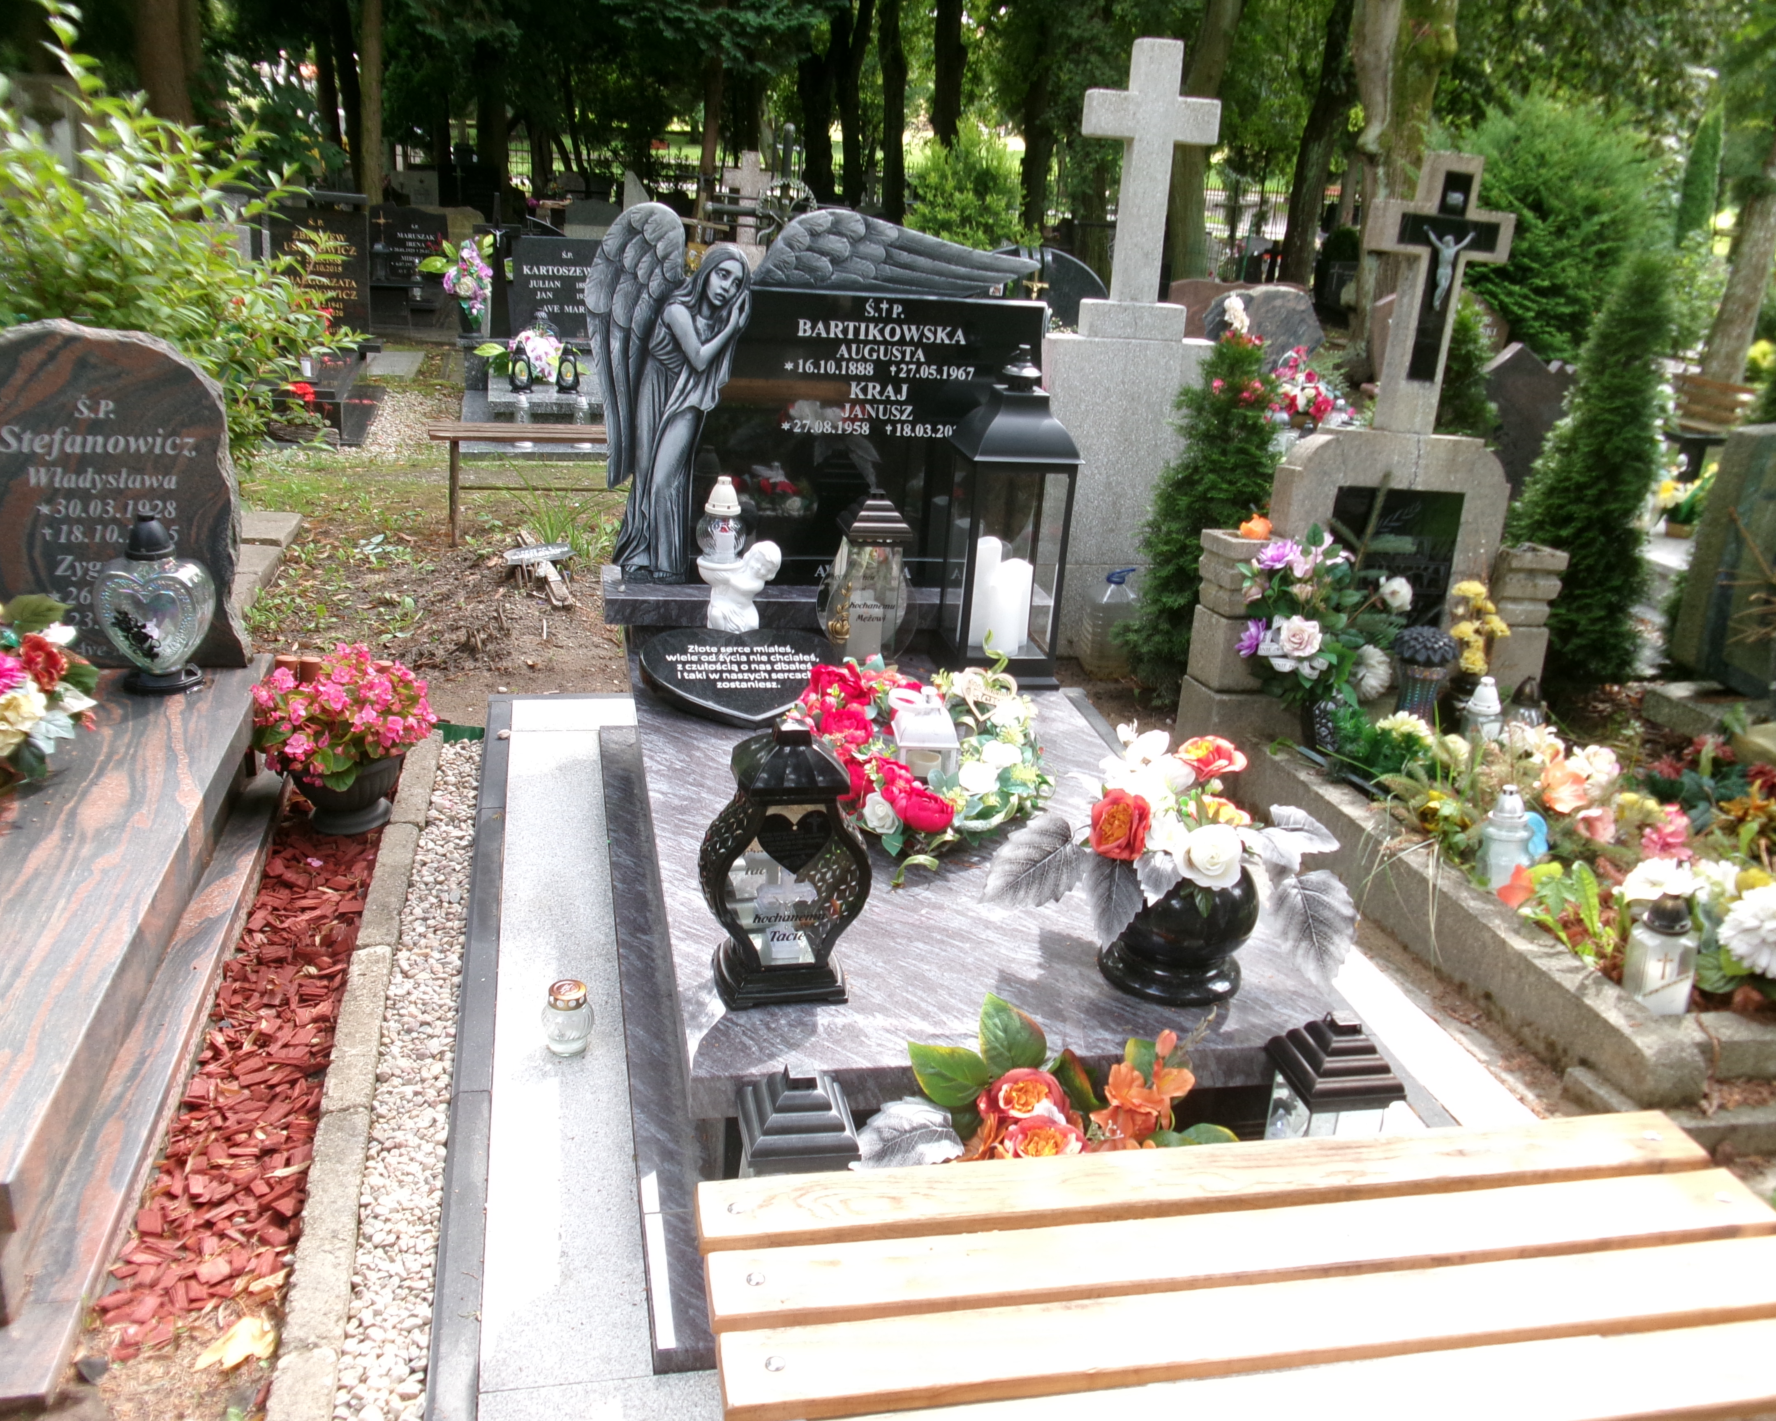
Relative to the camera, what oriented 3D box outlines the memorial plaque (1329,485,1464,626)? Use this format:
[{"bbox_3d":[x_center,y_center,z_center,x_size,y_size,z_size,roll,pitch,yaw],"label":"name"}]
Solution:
[{"bbox_3d":[1.153,-0.333,3.522,0.316,0.355,0.020,0,21,-13],"label":"memorial plaque"}]

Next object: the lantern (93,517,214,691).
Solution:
[{"bbox_3d":[-1.420,-0.209,2.970,0.215,0.333,0.120,2,21,-7],"label":"lantern"}]

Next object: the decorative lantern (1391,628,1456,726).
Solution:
[{"bbox_3d":[1.334,-0.079,3.764,0.155,0.257,0.155,0,20,-12],"label":"decorative lantern"}]

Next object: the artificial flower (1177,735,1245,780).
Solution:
[{"bbox_3d":[0.442,0.064,2.096,0.095,0.060,0.088,7,20,6],"label":"artificial flower"}]

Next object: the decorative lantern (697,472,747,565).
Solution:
[{"bbox_3d":[-0.327,-0.374,3.023,0.100,0.180,0.100,0,21,-13],"label":"decorative lantern"}]

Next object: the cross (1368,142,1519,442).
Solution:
[{"bbox_3d":[1.178,-0.909,3.357,0.315,0.590,0.080,0,21,-13],"label":"cross"}]

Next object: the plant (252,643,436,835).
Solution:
[{"bbox_3d":[-1.100,0.056,3.101,0.370,0.362,0.360,0,21,-13],"label":"plant"}]

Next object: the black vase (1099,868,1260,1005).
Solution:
[{"bbox_3d":[0.415,0.277,2.164,0.203,0.180,0.203,0,21,-13],"label":"black vase"}]

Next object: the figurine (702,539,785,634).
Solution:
[{"bbox_3d":[-0.318,-0.234,3.283,0.174,0.265,0.140,-8,23,-31],"label":"figurine"}]

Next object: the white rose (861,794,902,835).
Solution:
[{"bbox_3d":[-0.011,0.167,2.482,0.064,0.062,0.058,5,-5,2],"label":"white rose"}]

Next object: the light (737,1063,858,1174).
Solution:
[{"bbox_3d":[-0.112,0.560,1.823,0.128,0.330,0.128,0,21,-13],"label":"light"}]

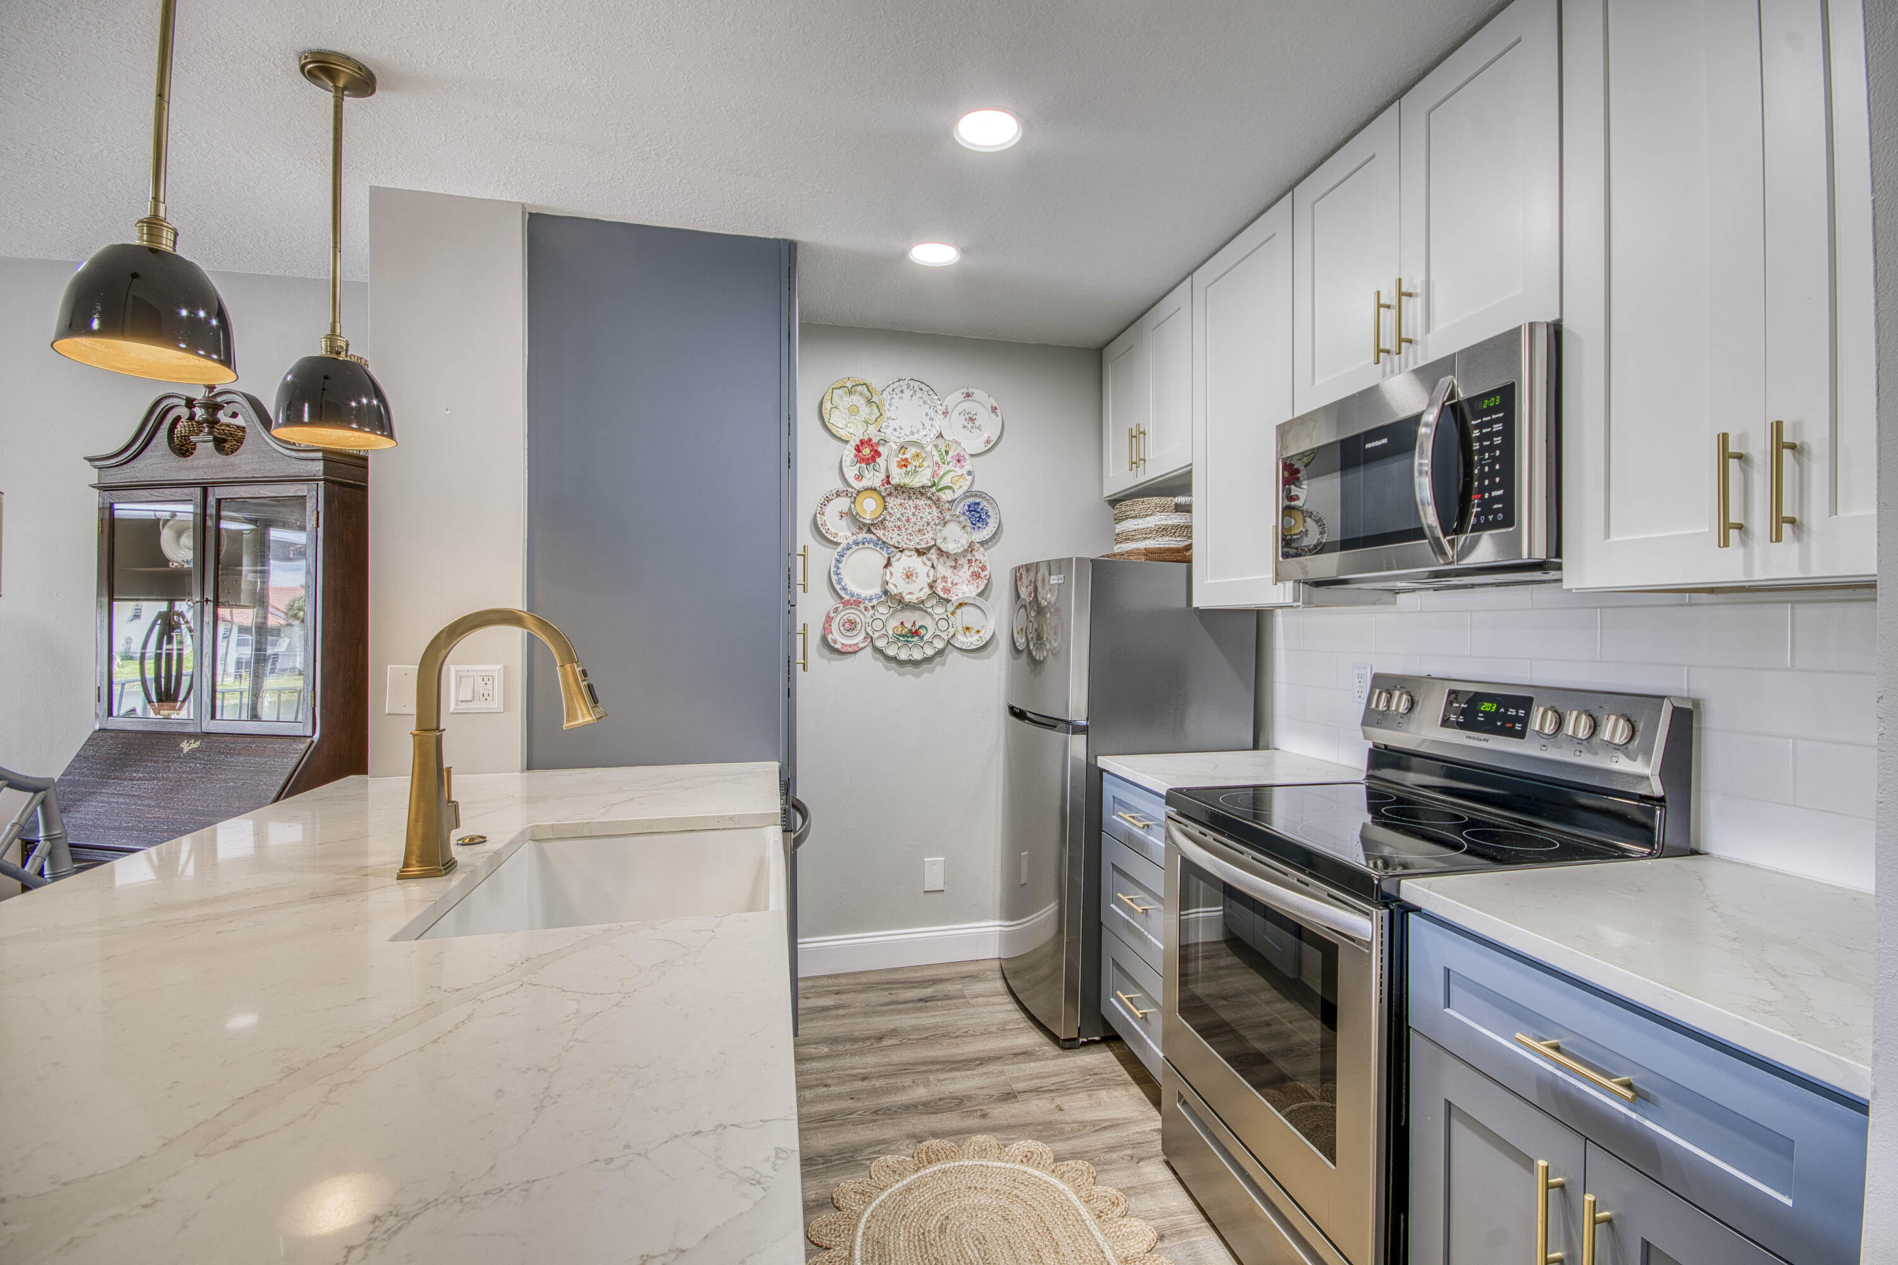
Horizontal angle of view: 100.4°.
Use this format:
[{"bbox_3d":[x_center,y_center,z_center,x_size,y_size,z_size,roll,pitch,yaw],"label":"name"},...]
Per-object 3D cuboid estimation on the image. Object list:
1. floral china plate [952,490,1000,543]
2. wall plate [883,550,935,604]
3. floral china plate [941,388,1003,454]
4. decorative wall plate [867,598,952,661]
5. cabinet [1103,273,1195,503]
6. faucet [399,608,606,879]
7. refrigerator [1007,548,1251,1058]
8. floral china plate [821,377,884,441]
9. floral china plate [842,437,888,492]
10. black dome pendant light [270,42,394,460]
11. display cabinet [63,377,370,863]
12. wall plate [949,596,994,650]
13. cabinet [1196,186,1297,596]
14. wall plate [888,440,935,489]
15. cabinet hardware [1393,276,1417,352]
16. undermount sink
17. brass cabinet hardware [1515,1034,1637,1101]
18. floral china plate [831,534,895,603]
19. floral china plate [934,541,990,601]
[{"bbox_3d":[0.104,-0.457,3.135,0.206,0.206,0.024,0,0,-12],"label":"floral china plate"},{"bbox_3d":[-0.149,-0.209,2.998,0.199,0.208,0.028,0,0,-12],"label":"wall plate"},{"bbox_3d":[0.095,-0.844,3.157,0.260,0.266,0.027,0,0,-12],"label":"floral china plate"},{"bbox_3d":[-0.148,-0.025,3.109,0.350,0.275,0.032,0,0,-12],"label":"decorative wall plate"},{"bbox_3d":[0.847,-0.841,2.901,0.299,0.606,0.689,0,0,-12],"label":"cabinet"},{"bbox_3d":[-0.755,0.178,1.362,0.320,0.435,0.130,0,0,-12],"label":"faucet"},{"bbox_3d":[0.603,0.531,2.813,0.719,1.524,0.600,0,0,-12],"label":"refrigerator"},{"bbox_3d":[-0.357,-0.834,2.964,0.235,0.253,0.030,0,0,-12],"label":"floral china plate"},{"bbox_3d":[-0.297,-0.650,3.038,0.227,0.227,0.024,0,0,-12],"label":"floral china plate"},{"bbox_3d":[-1.280,-0.790,1.653,0.207,0.770,0.207,0,0,-12],"label":"black dome pendant light"},{"bbox_3d":[-1.985,0.310,2.170,0.790,1.970,0.460,0,0,10],"label":"display cabinet"},{"bbox_3d":[0.081,-0.035,3.130,0.212,0.212,0.024,0,0,-12],"label":"wall plate"},{"bbox_3d":[1.021,-0.628,2.393,0.330,1.100,0.516,0,0,-12],"label":"cabinet"},{"bbox_3d":[-0.140,-0.649,3.057,0.180,0.188,0.024,0,0,-12],"label":"wall plate"},{"bbox_3d":[0.953,-0.659,1.653,0.038,0.159,0.012,0,0,-12],"label":"cabinet hardware"},{"bbox_3d":[-0.543,0.523,1.359,0.520,0.235,0.630,0,0,-12],"label":"undermount sink"},{"bbox_3d":[0.822,0.564,1.032,0.036,0.012,0.157,0,0,-12],"label":"brass cabinet hardware"},{"bbox_3d":[-0.319,-0.244,3.041,0.267,0.267,0.024,0,0,-12],"label":"floral china plate"},{"bbox_3d":[0.040,-0.250,3.148,0.257,0.252,0.027,0,0,-12],"label":"floral china plate"}]

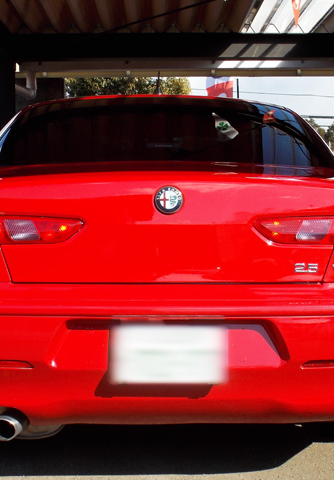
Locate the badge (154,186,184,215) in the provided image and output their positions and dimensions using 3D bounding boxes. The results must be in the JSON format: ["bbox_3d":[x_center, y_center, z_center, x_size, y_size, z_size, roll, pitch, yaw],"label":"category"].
[{"bbox_3d":[0.007,-0.115,2.420,0.081,0.081,0.015,0,-7,-1],"label":"badge"}]

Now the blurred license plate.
[{"bbox_3d":[0.007,0.323,2.355,0.330,0.165,0.025,0,3,-1],"label":"blurred license plate"}]

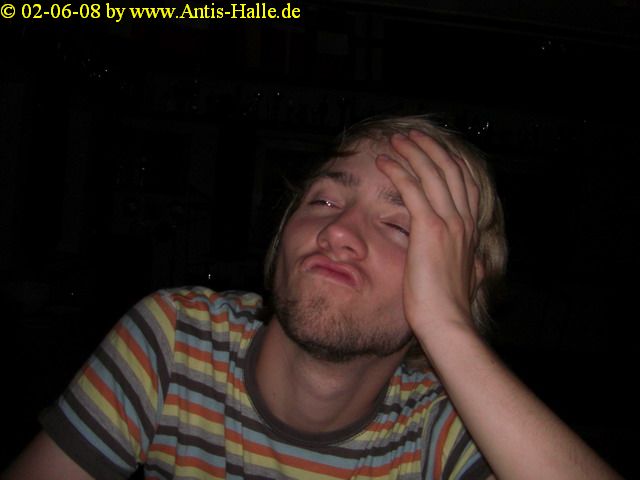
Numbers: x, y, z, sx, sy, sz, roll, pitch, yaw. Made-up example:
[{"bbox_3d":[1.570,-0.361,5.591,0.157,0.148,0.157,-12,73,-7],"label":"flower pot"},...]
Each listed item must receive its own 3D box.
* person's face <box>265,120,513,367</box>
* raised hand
[{"bbox_3d":[0.056,0.002,0.625,0.185,0.235,0.195,13,-19,19],"label":"person's face"},{"bbox_3d":[0.096,-0.006,0.600,0.070,0.180,0.100,-18,-15,38],"label":"raised hand"}]

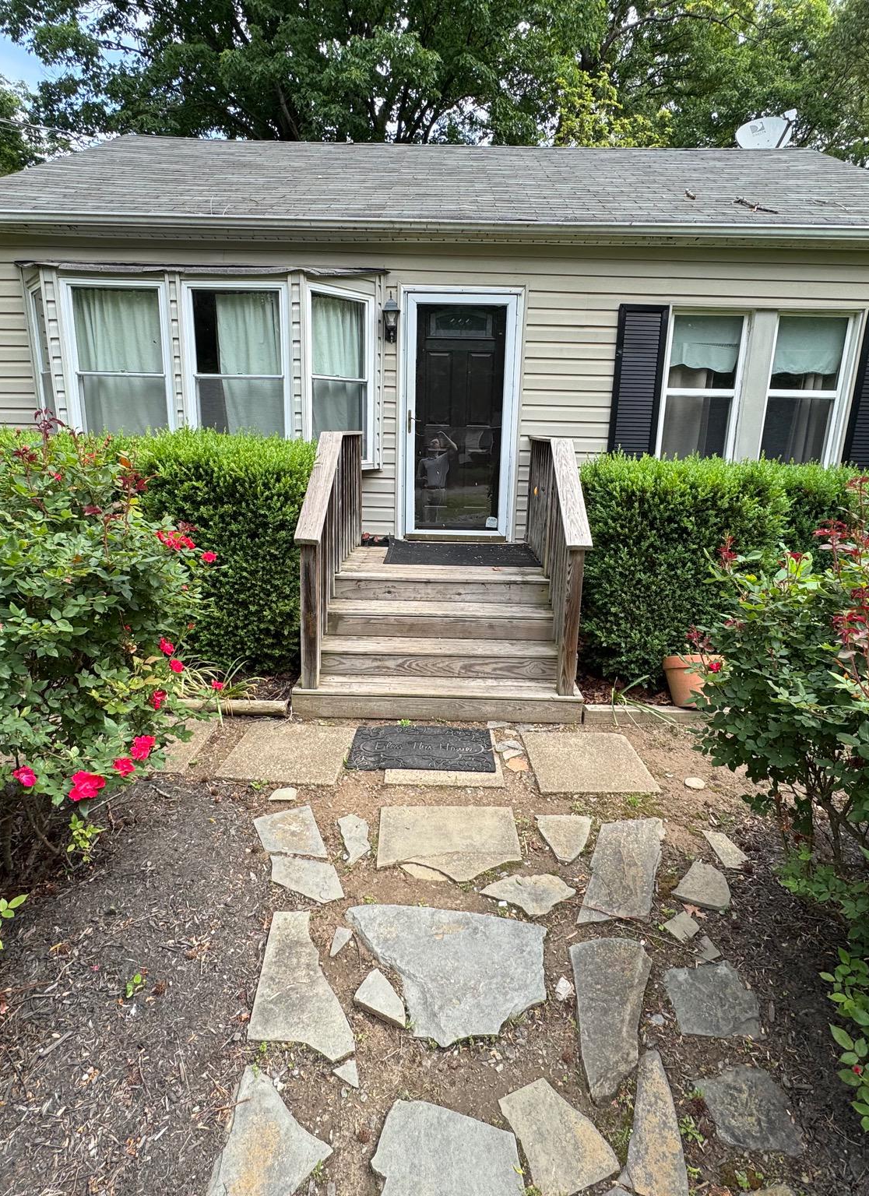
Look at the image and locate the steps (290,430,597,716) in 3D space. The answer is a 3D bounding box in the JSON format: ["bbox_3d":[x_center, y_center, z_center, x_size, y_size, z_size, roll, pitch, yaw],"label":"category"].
[{"bbox_3d":[0.048,-0.321,4.722,1.747,1.695,2.080,1,14,0],"label":"steps"}]

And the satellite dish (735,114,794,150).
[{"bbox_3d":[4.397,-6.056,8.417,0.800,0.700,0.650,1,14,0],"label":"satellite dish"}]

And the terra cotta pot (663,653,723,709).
[{"bbox_3d":[1.661,0.532,4.110,0.405,0.340,0.405,0,-7,22],"label":"terra cotta pot"}]

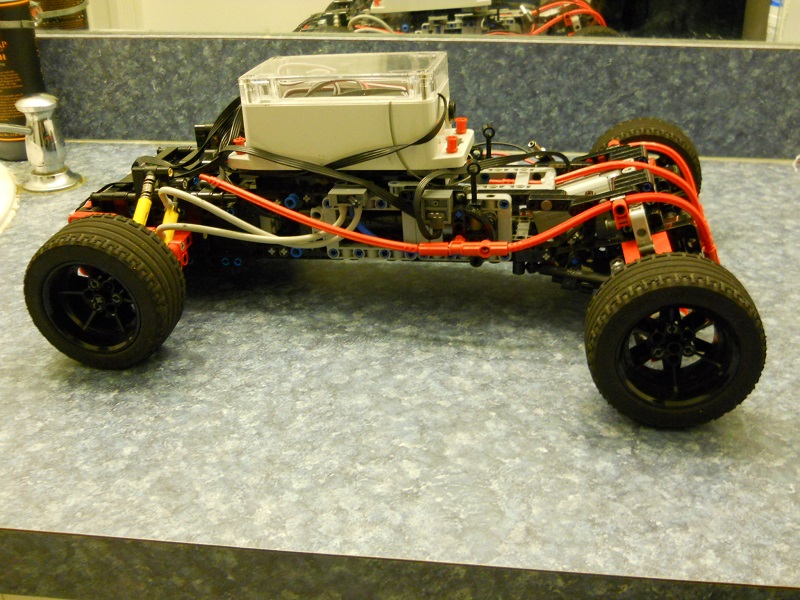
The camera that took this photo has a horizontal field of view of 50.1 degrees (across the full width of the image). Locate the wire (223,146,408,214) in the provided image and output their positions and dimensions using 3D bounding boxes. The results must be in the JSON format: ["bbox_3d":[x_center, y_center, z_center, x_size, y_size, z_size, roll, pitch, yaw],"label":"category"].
[{"bbox_3d":[-0.049,-0.072,0.513,0.121,0.031,0.027,4,28,10],"label":"wire"}]

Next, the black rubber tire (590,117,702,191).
[{"bbox_3d":[0.181,-0.091,0.638,0.082,0.082,0.038,4,28,10],"label":"black rubber tire"}]

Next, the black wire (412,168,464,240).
[{"bbox_3d":[0.023,-0.055,0.497,0.029,0.040,0.024,4,28,10],"label":"black wire"}]

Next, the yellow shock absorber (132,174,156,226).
[{"bbox_3d":[-0.158,-0.053,0.520,0.010,0.010,0.056,4,70,10],"label":"yellow shock absorber"}]

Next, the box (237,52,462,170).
[{"bbox_3d":[-0.030,-0.117,0.527,0.120,0.056,0.064,2,27,11],"label":"box"}]

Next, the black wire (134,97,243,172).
[{"bbox_3d":[-0.129,-0.106,0.543,0.072,0.041,0.042,4,28,10],"label":"black wire"}]

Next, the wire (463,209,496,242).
[{"bbox_3d":[0.048,-0.045,0.511,0.020,0.020,0.011,4,28,10],"label":"wire"}]

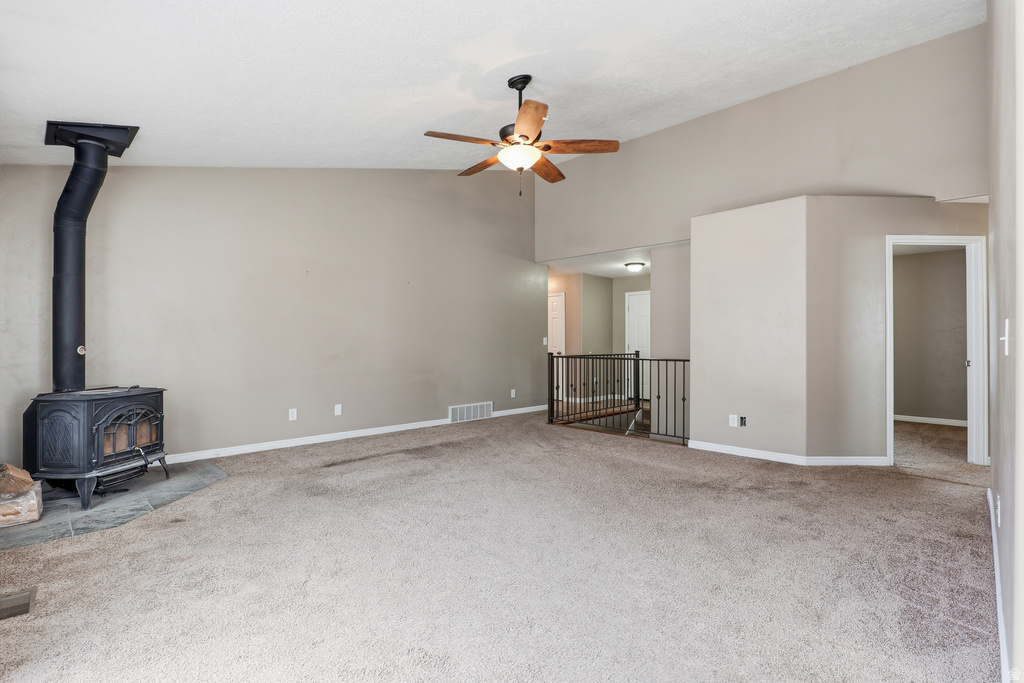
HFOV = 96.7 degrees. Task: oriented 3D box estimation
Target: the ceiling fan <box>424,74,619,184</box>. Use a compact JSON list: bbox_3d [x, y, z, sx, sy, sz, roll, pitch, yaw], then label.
[{"bbox_3d":[0.066,-1.655,3.470,1.400,0.740,1.400,0,0,0],"label":"ceiling fan"}]

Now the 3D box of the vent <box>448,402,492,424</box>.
[{"bbox_3d":[-0.572,1.018,6.530,0.785,0.236,0.025,0,0,-42],"label":"vent"}]

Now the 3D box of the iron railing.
[{"bbox_3d":[1.976,0.647,6.396,1.930,0.975,2.320,0,0,43],"label":"iron railing"}]

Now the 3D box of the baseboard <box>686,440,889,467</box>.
[{"bbox_3d":[2.579,1.091,4.366,1.710,0.083,0.325,0,0,25],"label":"baseboard"}]

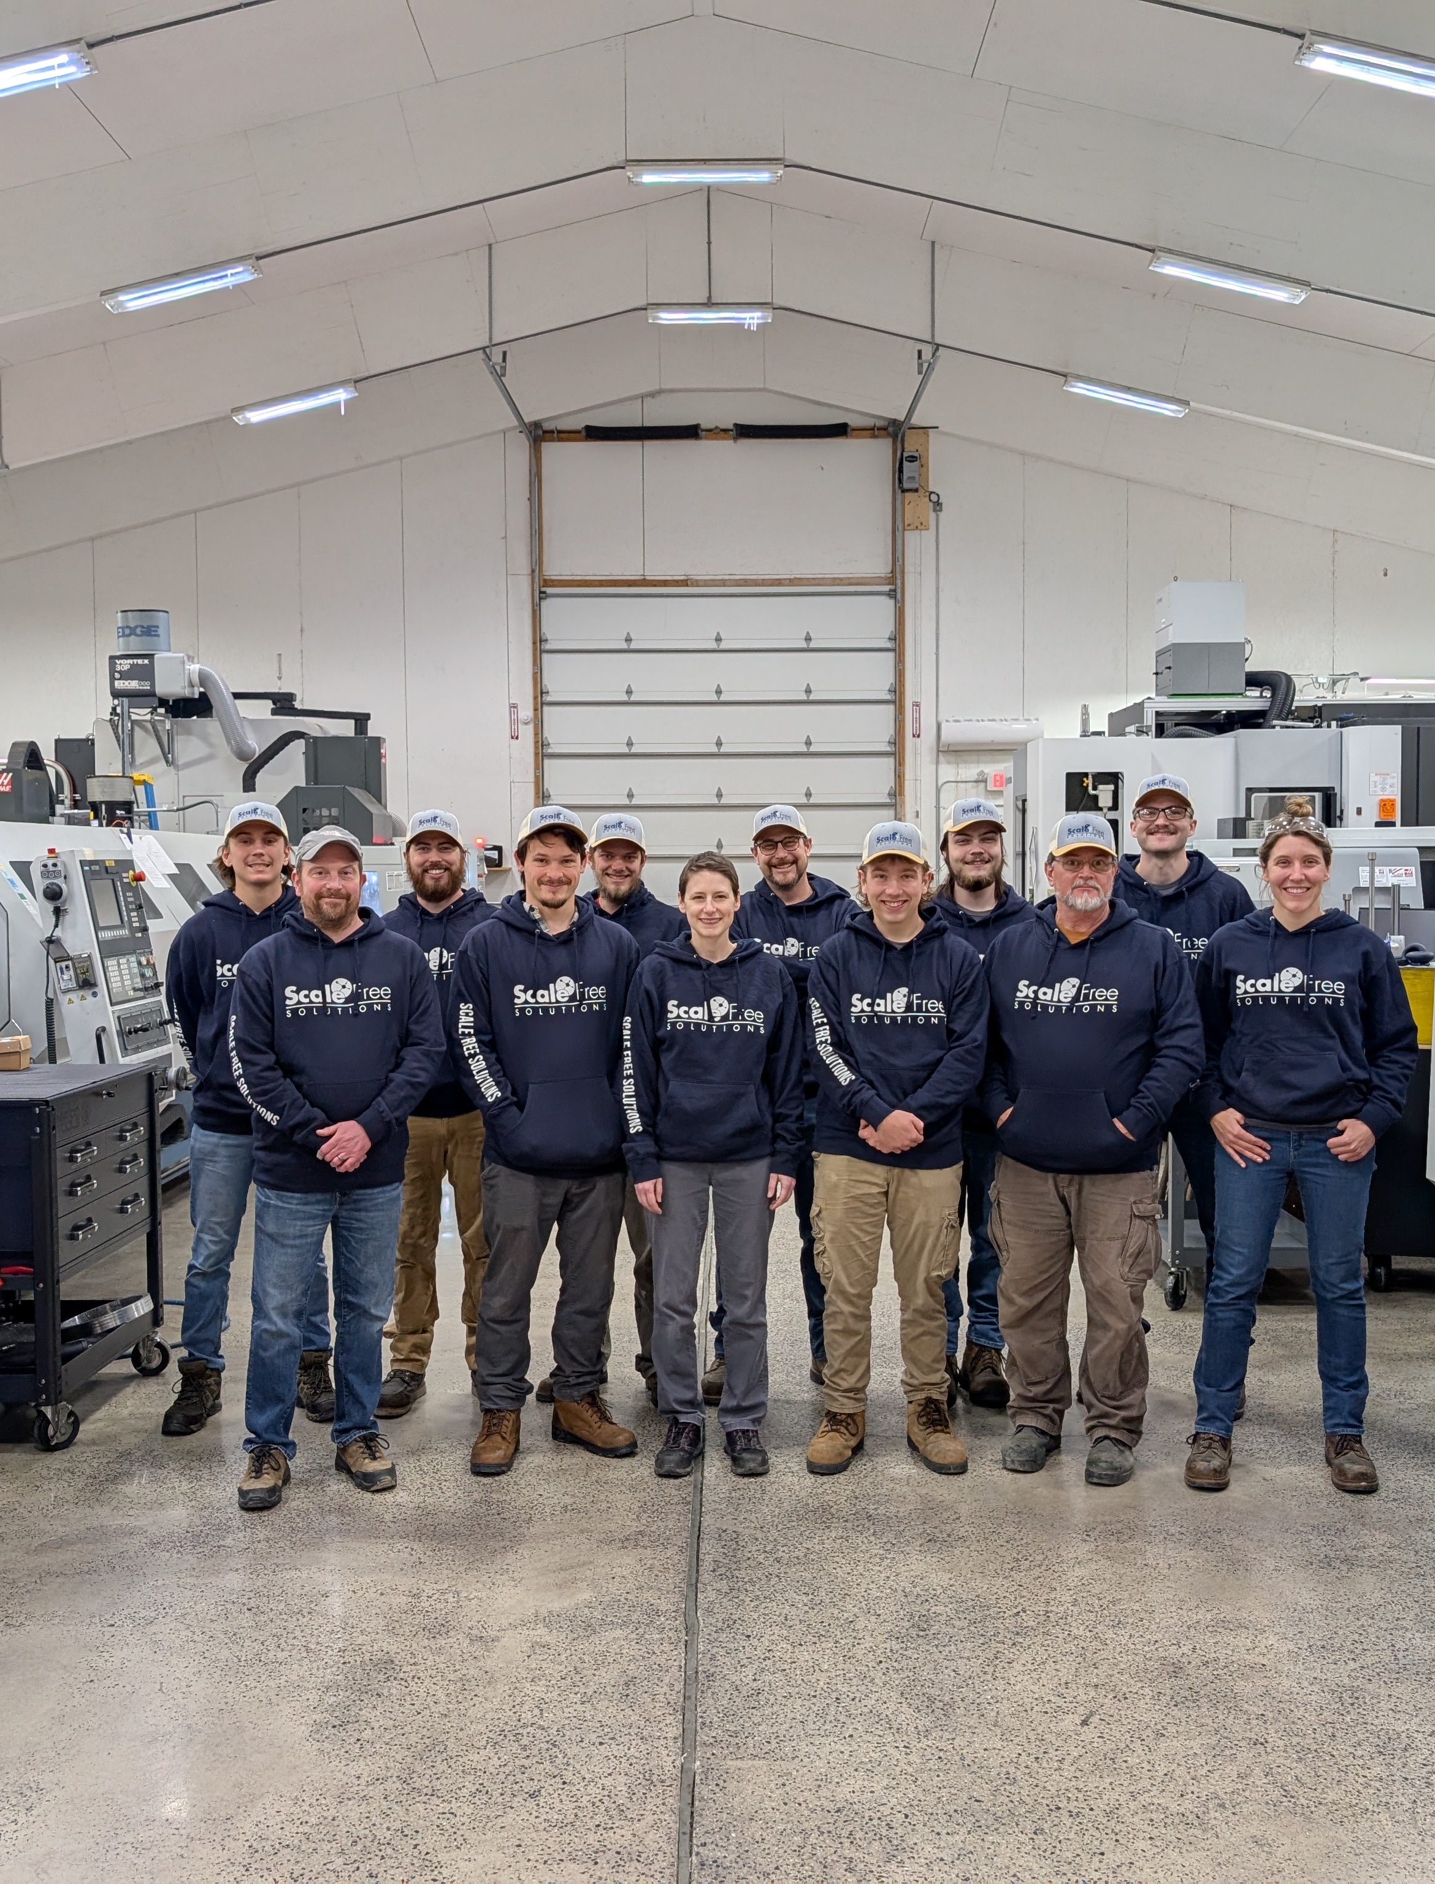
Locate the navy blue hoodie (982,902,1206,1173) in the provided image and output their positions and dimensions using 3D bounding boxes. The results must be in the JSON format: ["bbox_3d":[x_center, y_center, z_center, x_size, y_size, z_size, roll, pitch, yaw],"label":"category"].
[{"bbox_3d":[1.030,0.261,4.780,0.600,0.740,0.380,1,3,17],"label":"navy blue hoodie"}]

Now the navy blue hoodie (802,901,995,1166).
[{"bbox_3d":[0.500,0.262,4.800,0.510,0.730,0.350,0,3,3],"label":"navy blue hoodie"}]

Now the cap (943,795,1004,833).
[{"bbox_3d":[0.780,-0.384,5.250,0.180,0.120,0.260,0,3,1],"label":"cap"}]

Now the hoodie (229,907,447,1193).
[{"bbox_3d":[-1.002,0.282,4.602,0.555,0.735,0.360,0,2,-10],"label":"hoodie"}]

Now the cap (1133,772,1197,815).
[{"bbox_3d":[1.334,-0.444,5.190,0.185,0.135,0.265,1,3,14],"label":"cap"}]

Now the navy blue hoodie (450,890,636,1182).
[{"bbox_3d":[-0.476,0.261,4.830,0.530,0.770,0.340,0,3,-10],"label":"navy blue hoodie"}]

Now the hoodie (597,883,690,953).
[{"bbox_3d":[-0.316,0.184,5.456,0.560,0.730,0.330,0,2,-2],"label":"hoodie"}]

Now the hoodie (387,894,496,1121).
[{"bbox_3d":[-0.859,0.183,5.320,0.540,0.710,0.330,0,3,-6],"label":"hoodie"}]

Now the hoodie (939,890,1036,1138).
[{"bbox_3d":[0.801,0.204,5.330,0.540,0.750,0.320,0,3,6],"label":"hoodie"}]

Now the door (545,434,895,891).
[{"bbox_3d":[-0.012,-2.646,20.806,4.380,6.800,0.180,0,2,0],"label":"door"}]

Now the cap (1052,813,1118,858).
[{"bbox_3d":[0.985,-0.284,4.668,0.185,0.135,0.265,0,2,2],"label":"cap"}]

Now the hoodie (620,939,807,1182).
[{"bbox_3d":[-0.011,0.329,4.790,0.505,0.670,0.290,0,3,-2],"label":"hoodie"}]

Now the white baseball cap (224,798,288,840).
[{"bbox_3d":[-1.358,-0.360,5.124,0.185,0.135,0.265,-1,3,-15],"label":"white baseball cap"}]

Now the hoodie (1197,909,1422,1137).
[{"bbox_3d":[1.579,0.210,4.669,0.565,0.595,0.340,1,3,17],"label":"hoodie"}]

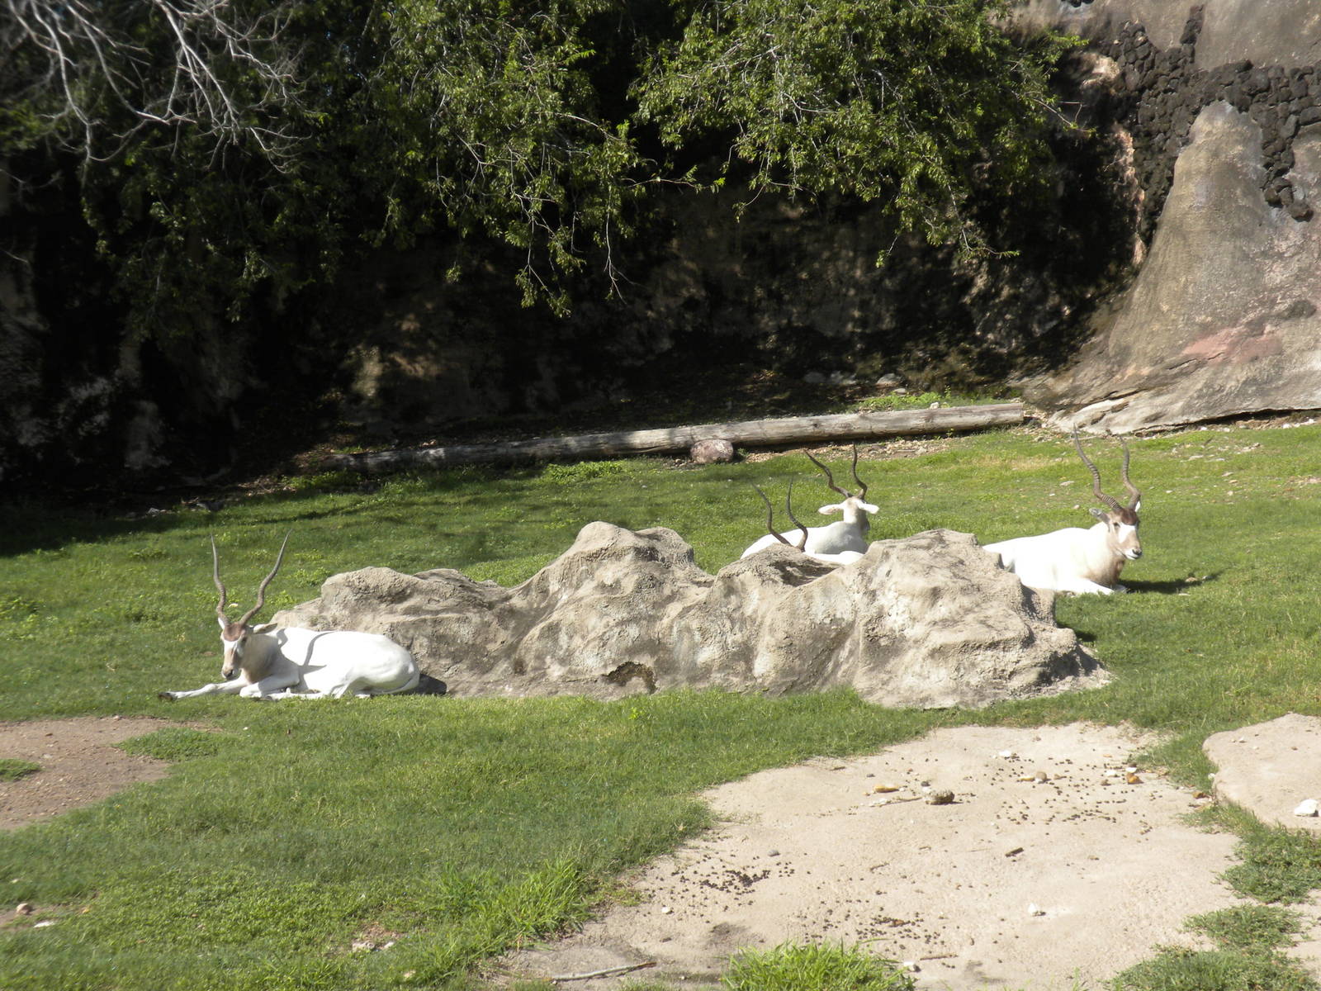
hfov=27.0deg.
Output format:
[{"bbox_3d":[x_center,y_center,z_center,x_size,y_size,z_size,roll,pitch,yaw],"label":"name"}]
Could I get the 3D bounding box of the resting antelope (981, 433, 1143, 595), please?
[{"bbox_3d":[3.074,0.149,21.400,1.400,1.200,0.600,4,11,20],"label":"resting antelope"}]

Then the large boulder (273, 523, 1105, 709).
[{"bbox_3d":[0.200,0.740,19.750,5.950,1.080,2.200,0,10,0],"label":"large boulder"}]

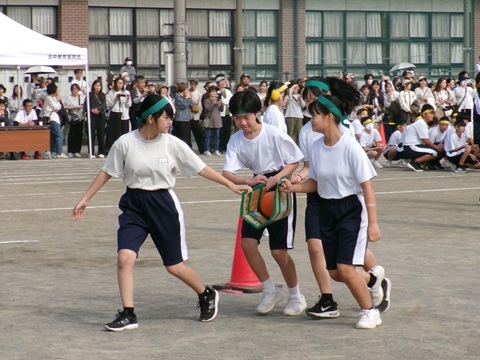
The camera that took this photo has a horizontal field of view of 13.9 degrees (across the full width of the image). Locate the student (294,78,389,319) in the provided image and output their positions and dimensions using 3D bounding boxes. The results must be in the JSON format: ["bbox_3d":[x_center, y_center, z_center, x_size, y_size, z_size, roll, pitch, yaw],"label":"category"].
[{"bbox_3d":[0.657,0.120,12.750,0.660,1.540,0.500,-3,4,-40],"label":"student"}]

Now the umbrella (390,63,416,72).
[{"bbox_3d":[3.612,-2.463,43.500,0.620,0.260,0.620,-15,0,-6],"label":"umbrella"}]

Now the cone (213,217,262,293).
[{"bbox_3d":[0.052,0.449,14.343,0.390,0.700,0.390,-3,4,-45],"label":"cone"}]

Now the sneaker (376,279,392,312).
[{"bbox_3d":[0.935,0.755,12.880,0.115,0.240,0.095,16,-8,-39],"label":"sneaker"}]

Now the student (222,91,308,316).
[{"bbox_3d":[0.160,0.156,12.820,0.500,1.460,0.500,2,3,35],"label":"student"}]

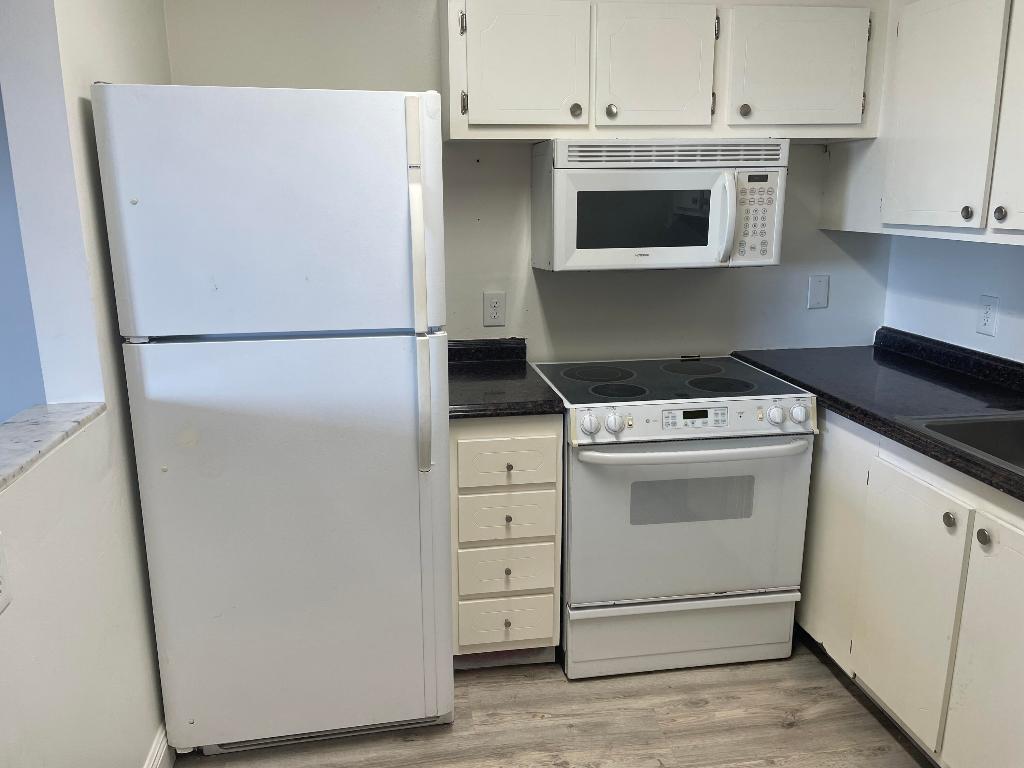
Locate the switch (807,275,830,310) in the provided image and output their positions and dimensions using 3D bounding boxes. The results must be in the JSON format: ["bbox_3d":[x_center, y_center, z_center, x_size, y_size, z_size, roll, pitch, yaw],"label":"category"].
[{"bbox_3d":[1.189,-0.356,2.972,0.076,0.121,0.009,-2,14,-8],"label":"switch"}]

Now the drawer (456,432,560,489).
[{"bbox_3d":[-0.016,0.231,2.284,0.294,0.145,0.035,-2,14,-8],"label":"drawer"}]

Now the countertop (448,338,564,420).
[{"bbox_3d":[-0.067,-0.032,2.547,0.353,0.119,0.626,-2,14,-8],"label":"countertop"}]

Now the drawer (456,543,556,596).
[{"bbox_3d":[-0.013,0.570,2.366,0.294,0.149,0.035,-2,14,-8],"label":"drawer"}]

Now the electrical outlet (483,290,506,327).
[{"bbox_3d":[-0.062,-0.272,2.810,0.076,0.121,0.009,-2,14,-8],"label":"electrical outlet"}]

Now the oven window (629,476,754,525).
[{"bbox_3d":[0.559,0.361,2.380,0.396,0.145,0.015,-2,14,-8],"label":"oven window"}]

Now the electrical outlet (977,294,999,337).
[{"bbox_3d":[1.534,-0.220,2.487,0.009,0.121,0.076,-2,14,-8],"label":"electrical outlet"}]

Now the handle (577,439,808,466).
[{"bbox_3d":[0.547,0.204,2.308,0.720,0.041,0.053,-2,14,-8],"label":"handle"}]

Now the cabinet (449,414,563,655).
[{"bbox_3d":[-0.064,0.404,2.648,0.351,0.777,0.633,-2,14,-8],"label":"cabinet"}]

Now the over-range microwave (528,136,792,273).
[{"bbox_3d":[0.480,-0.601,2.606,0.759,0.408,0.401,-2,14,-8],"label":"over-range microwave"}]

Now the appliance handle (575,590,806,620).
[{"bbox_3d":[0.552,0.695,2.441,0.756,0.035,0.033,-2,14,-8],"label":"appliance handle"}]

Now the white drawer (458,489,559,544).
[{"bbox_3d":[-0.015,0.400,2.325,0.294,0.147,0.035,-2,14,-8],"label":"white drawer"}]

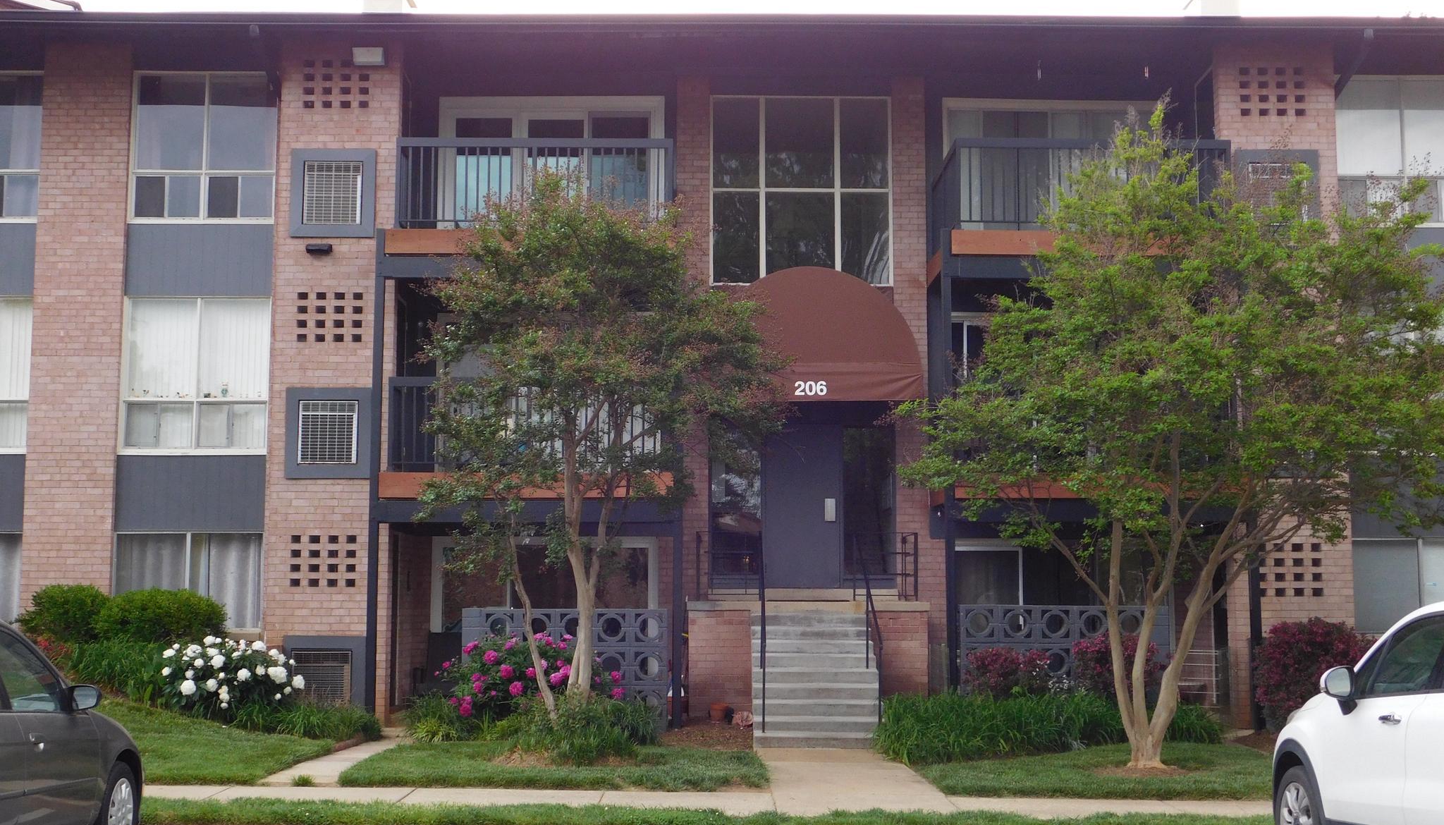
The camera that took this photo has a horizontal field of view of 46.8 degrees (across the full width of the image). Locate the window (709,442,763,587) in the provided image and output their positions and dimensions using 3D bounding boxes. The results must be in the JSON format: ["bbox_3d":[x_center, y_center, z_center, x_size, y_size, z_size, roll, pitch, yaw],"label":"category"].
[{"bbox_3d":[0.165,1.115,20.395,0.647,1.884,0.100,0,-6,0],"label":"window"}]

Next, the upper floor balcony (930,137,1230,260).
[{"bbox_3d":[4.163,-2.344,19.706,3.238,1.359,1.860,0,-6,0],"label":"upper floor balcony"}]

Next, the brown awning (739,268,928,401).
[{"bbox_3d":[0.985,-0.814,19.707,2.616,1.553,1.530,0,-6,0],"label":"brown awning"}]

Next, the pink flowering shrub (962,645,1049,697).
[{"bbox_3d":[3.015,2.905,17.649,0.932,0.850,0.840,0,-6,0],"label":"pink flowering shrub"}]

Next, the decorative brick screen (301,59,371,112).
[{"bbox_3d":[-4.383,-3.718,19.019,0.788,0.599,0.100,0,-6,0],"label":"decorative brick screen"}]

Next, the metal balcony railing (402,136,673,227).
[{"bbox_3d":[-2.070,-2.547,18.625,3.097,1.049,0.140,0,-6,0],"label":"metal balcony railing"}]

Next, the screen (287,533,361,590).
[{"bbox_3d":[-4.416,1.650,18.556,0.781,0.623,0.130,0,-6,0],"label":"screen"}]

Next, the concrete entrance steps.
[{"bbox_3d":[0.960,2.714,17.299,1.283,1.287,2.430,0,-6,0],"label":"concrete entrance steps"}]

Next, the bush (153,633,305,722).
[{"bbox_3d":[-4.985,2.698,16.992,1.526,0.852,1.200,0,-6,0],"label":"bush"}]

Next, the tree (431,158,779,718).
[{"bbox_3d":[-1.083,0.397,15.035,3.278,5.219,3.200,0,-6,0],"label":"tree"}]

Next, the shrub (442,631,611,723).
[{"bbox_3d":[-1.954,2.690,16.704,1.795,1.000,1.350,0,-6,0],"label":"shrub"}]

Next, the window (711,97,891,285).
[{"bbox_3d":[0.983,-2.751,20.758,2.246,2.397,0.120,0,-6,0],"label":"window"}]

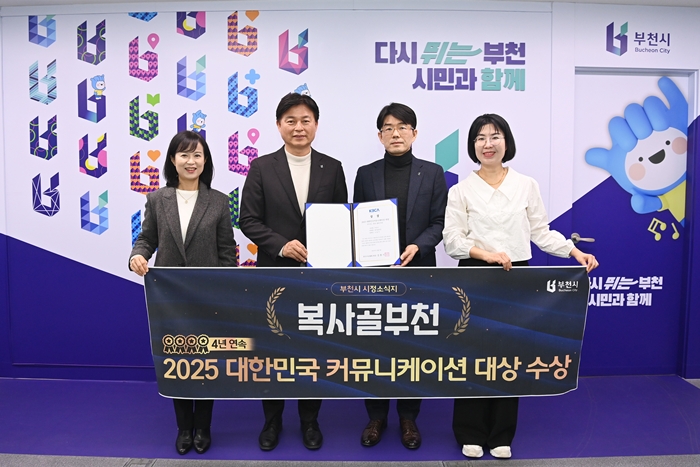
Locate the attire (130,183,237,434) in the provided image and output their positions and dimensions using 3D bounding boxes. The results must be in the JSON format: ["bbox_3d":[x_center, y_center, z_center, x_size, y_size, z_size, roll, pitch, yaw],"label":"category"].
[{"bbox_3d":[-0.801,0.358,2.344,0.467,1.229,0.376,0,3,-11],"label":"attire"}]

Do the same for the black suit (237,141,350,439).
[{"bbox_3d":[-0.296,0.268,2.400,0.528,1.433,0.406,0,3,-4],"label":"black suit"}]

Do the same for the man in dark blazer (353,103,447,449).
[{"bbox_3d":[0.253,0.185,2.386,0.477,1.708,0.416,1,3,3],"label":"man in dark blazer"}]

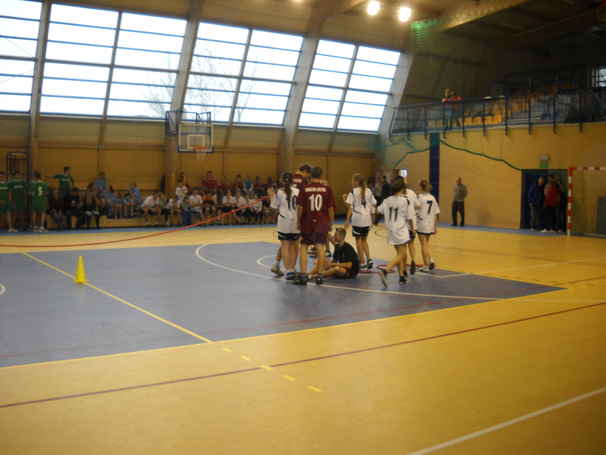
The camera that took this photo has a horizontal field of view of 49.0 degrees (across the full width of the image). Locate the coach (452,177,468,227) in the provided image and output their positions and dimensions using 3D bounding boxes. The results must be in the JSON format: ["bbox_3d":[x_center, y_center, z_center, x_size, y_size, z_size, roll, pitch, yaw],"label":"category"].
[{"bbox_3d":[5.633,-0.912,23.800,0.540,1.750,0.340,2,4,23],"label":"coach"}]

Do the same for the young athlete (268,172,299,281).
[{"bbox_3d":[-0.303,-0.033,10.900,0.530,1.700,0.420,0,4,-16],"label":"young athlete"}]

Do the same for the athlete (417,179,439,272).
[{"bbox_3d":[2.236,-0.036,12.000,0.500,1.610,0.400,1,4,2],"label":"athlete"}]

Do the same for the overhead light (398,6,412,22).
[{"bbox_3d":[3.666,-7.617,23.800,0.470,0.500,0.470,-2,5,-35],"label":"overhead light"}]

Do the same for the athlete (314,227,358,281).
[{"bbox_3d":[0.551,0.436,10.950,0.780,0.810,0.580,0,4,-15],"label":"athlete"}]

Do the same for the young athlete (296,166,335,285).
[{"bbox_3d":[0.204,-0.031,10.450,0.580,1.780,0.370,1,4,2],"label":"young athlete"}]

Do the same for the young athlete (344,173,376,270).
[{"bbox_3d":[1.050,-0.110,12.150,0.560,1.700,0.420,1,4,2],"label":"young athlete"}]

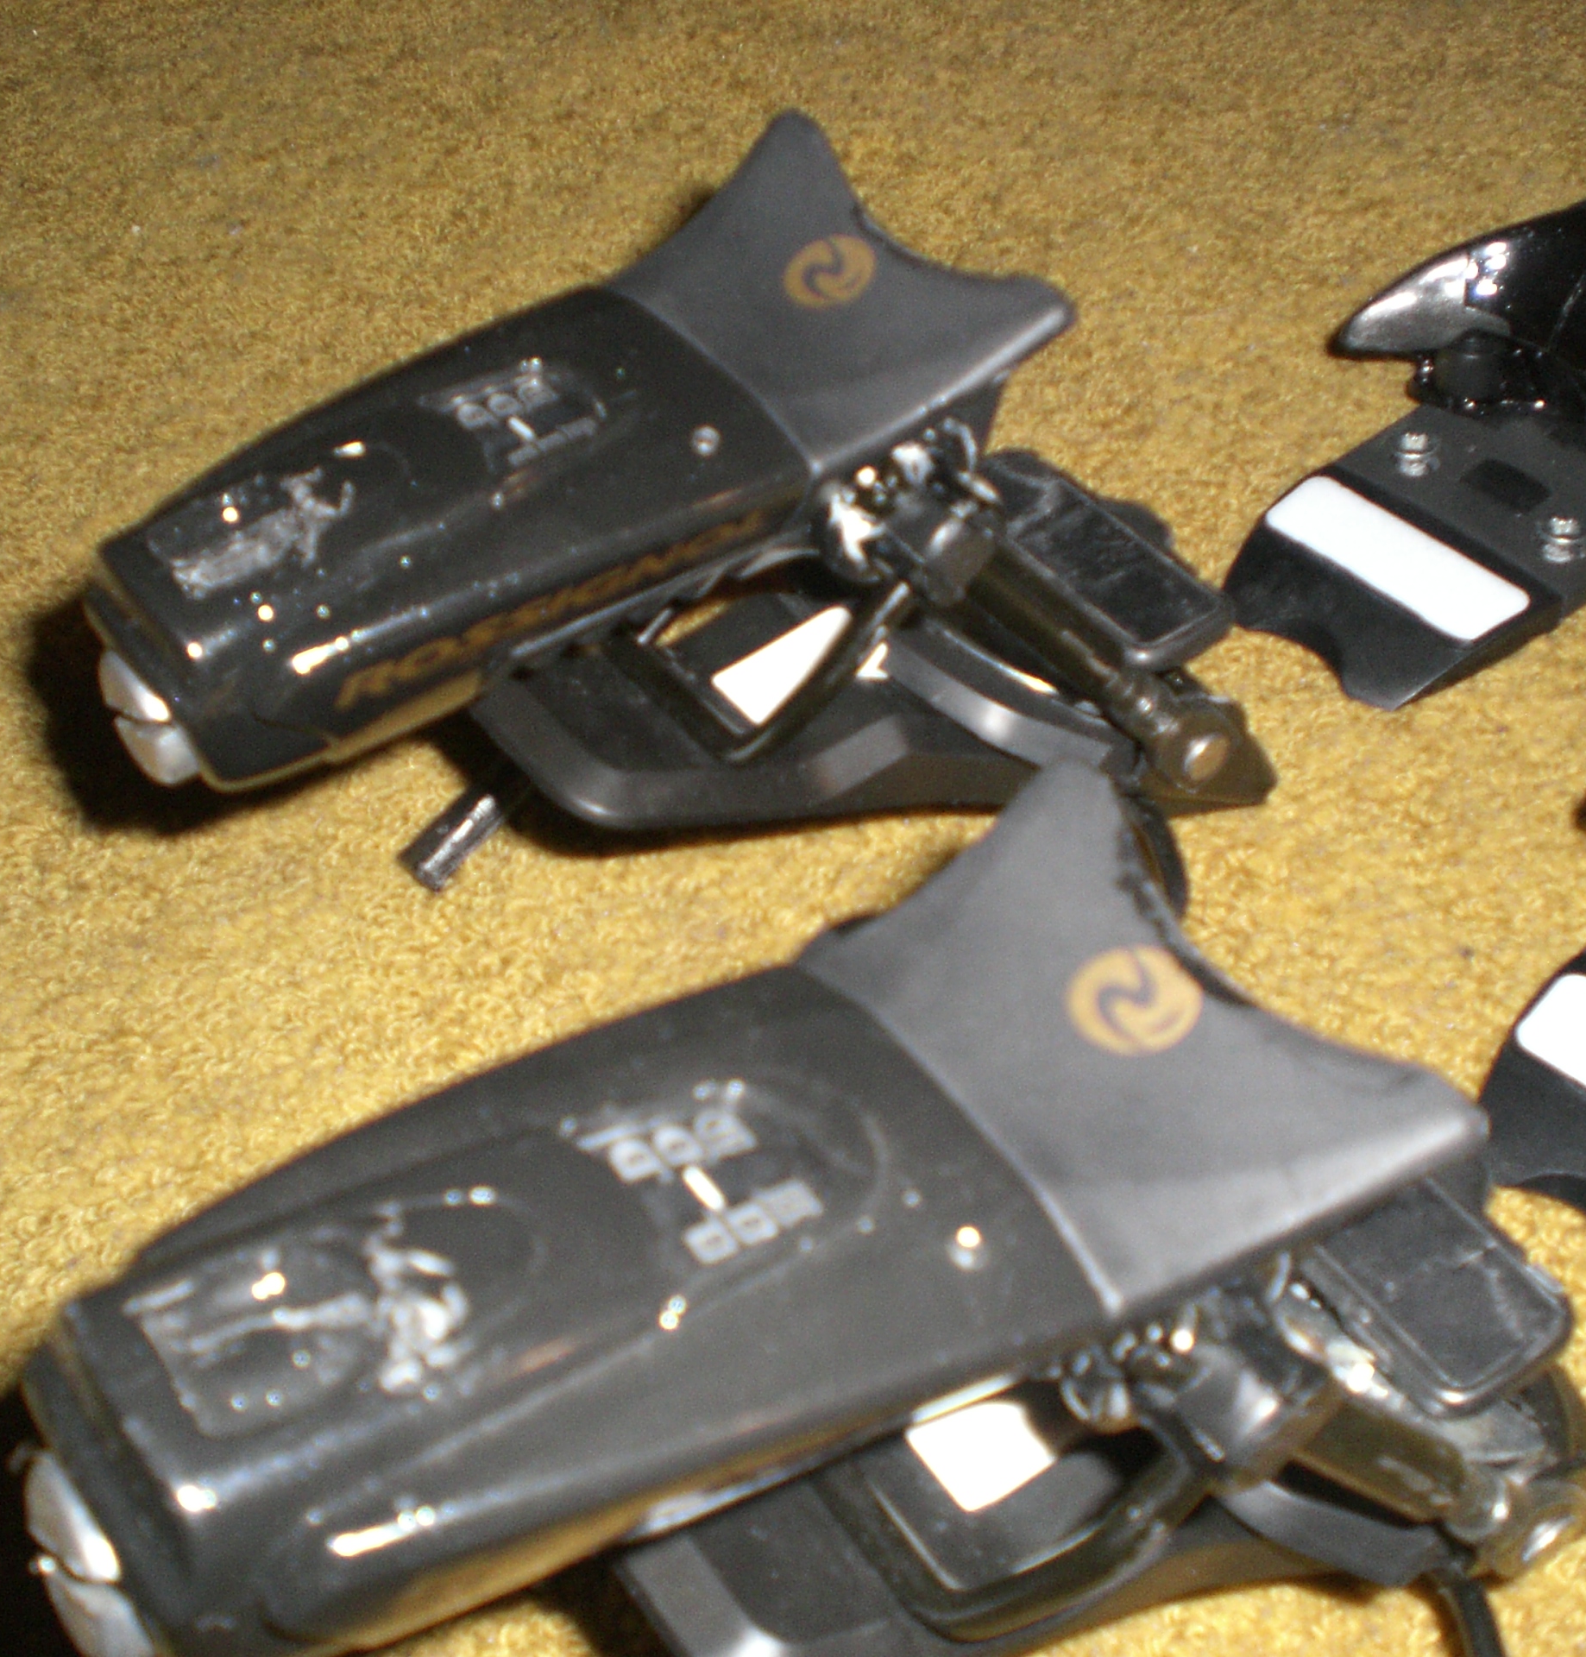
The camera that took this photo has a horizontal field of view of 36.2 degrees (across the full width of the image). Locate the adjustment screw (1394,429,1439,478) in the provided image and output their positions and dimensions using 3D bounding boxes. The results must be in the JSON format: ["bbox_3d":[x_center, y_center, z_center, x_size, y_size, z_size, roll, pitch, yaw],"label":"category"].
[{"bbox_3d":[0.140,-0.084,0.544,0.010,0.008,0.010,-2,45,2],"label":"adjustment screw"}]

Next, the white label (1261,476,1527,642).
[{"bbox_3d":[0.129,-0.058,0.520,0.021,0.002,0.059,-34,53,-24],"label":"white label"}]

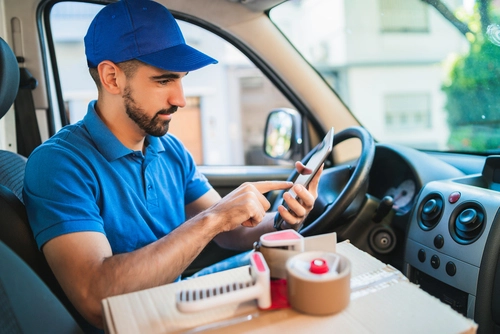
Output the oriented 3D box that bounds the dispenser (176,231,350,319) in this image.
[{"bbox_3d":[0.018,0.152,0.700,0.243,0.066,0.145,-5,17,0],"label":"dispenser"}]

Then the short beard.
[{"bbox_3d":[-0.187,-0.116,0.985,0.095,0.095,0.140,16,13,27],"label":"short beard"}]

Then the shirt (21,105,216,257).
[{"bbox_3d":[-0.280,0.100,1.050,0.320,0.470,0.480,2,7,38],"label":"shirt"}]

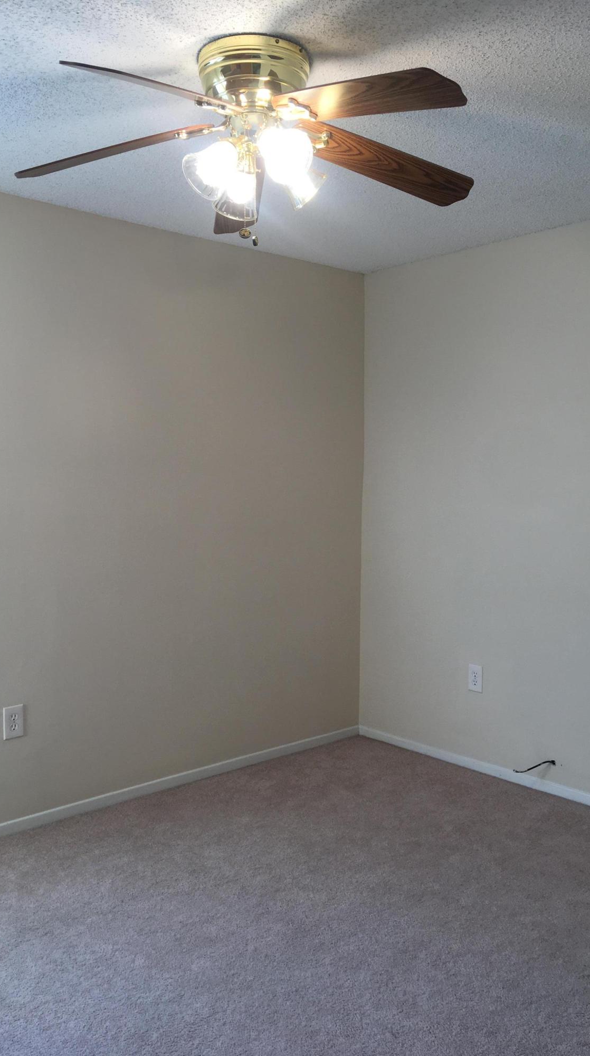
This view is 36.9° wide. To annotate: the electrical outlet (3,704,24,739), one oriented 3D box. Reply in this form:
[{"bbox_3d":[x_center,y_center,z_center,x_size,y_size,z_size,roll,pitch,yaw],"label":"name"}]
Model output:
[{"bbox_3d":[-1.082,0.745,3.398,0.080,0.125,0.008,-3,5,-42],"label":"electrical outlet"}]

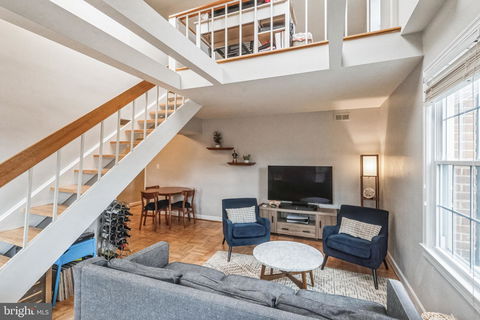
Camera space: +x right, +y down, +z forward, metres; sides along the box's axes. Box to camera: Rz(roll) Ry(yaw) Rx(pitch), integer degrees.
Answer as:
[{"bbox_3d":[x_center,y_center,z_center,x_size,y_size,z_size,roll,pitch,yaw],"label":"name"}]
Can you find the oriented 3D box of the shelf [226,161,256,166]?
[{"bbox_3d":[0.039,0.105,4.891,0.694,0.058,0.182,1,0,23],"label":"shelf"}]

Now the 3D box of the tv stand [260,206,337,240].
[{"bbox_3d":[1.159,1.248,4.315,1.460,0.526,0.380,1,0,23],"label":"tv stand"}]

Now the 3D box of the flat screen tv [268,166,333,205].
[{"bbox_3d":[1.186,0.501,4.298,1.241,0.737,0.080,1,0,23],"label":"flat screen tv"}]

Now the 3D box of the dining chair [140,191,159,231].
[{"bbox_3d":[-1.820,1.052,4.550,0.470,0.780,0.480,0,0,13],"label":"dining chair"}]

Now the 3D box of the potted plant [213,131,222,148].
[{"bbox_3d":[-0.510,-0.469,4.900,0.190,0.400,0.180,0,0,0],"label":"potted plant"}]

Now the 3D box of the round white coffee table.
[{"bbox_3d":[0.539,1.275,2.420,0.774,0.423,0.774,1,0,0],"label":"round white coffee table"}]

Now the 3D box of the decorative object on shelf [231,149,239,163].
[{"bbox_3d":[-0.126,-0.061,4.948,0.124,0.299,0.102,1,0,23],"label":"decorative object on shelf"}]

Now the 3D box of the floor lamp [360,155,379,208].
[{"bbox_3d":[2.260,0.679,3.720,0.250,1.515,0.250,0,0,27],"label":"floor lamp"}]

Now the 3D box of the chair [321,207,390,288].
[{"bbox_3d":[1.600,1.112,2.952,0.679,0.788,0.715,0,-1,45],"label":"chair"}]

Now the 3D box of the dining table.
[{"bbox_3d":[-1.600,1.069,4.780,1.060,0.750,1.060,0,0,20],"label":"dining table"}]

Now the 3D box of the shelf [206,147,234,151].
[{"bbox_3d":[-0.446,-0.249,4.880,0.630,0.050,0.140,0,0,20],"label":"shelf"}]

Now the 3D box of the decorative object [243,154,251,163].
[{"bbox_3d":[0.150,-0.028,4.660,0.165,0.180,0.150,0,0,20],"label":"decorative object"}]

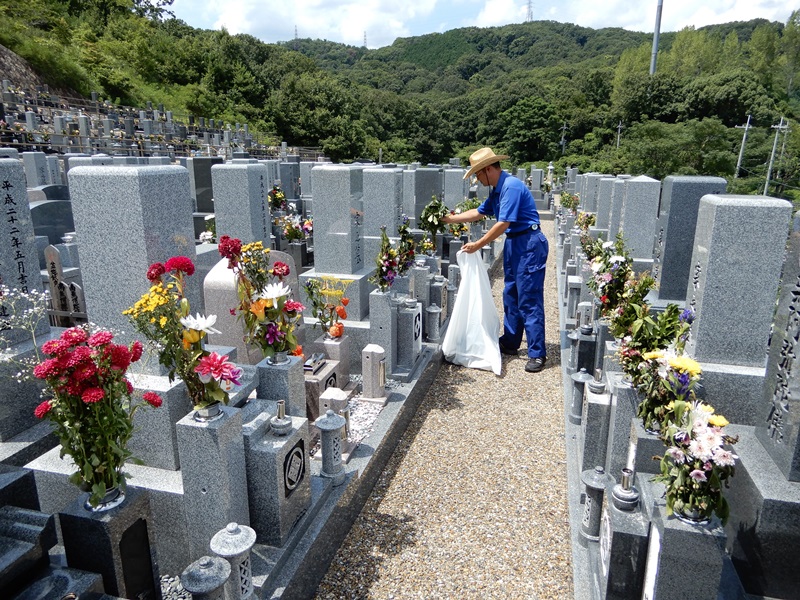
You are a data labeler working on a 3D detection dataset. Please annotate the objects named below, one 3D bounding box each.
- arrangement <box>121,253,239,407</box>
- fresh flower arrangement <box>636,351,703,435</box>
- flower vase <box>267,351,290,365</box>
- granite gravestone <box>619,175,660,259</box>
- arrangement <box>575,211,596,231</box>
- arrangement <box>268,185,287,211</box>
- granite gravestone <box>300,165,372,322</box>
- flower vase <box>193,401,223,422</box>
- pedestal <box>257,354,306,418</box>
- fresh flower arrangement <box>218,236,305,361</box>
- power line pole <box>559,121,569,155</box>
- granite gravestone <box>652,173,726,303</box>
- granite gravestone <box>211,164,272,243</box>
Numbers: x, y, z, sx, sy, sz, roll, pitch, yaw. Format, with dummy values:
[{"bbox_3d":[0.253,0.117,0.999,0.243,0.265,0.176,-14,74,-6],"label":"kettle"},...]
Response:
[{"bbox_3d":[-0.659,0.100,1.699,0.295,0.460,0.328,4,15,14],"label":"arrangement"},{"bbox_3d":[0.877,0.295,1.815,0.199,0.266,0.199,4,15,14],"label":"fresh flower arrangement"},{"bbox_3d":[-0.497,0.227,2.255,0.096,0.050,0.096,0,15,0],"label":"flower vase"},{"bbox_3d":[2.304,-0.804,5.358,0.282,0.774,0.277,4,14,15],"label":"granite gravestone"},{"bbox_3d":[2.159,-0.926,6.460,0.239,0.225,0.239,4,15,14],"label":"arrangement"},{"bbox_3d":[-1.988,-1.663,9.000,0.277,0.396,0.277,4,14,15],"label":"arrangement"},{"bbox_3d":[-0.425,-0.424,3.945,0.444,1.040,0.446,4,14,15],"label":"granite gravestone"},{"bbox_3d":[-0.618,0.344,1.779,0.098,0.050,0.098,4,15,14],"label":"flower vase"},{"bbox_3d":[-0.469,0.501,2.241,0.136,0.523,0.136,3,14,15],"label":"pedestal"},{"bbox_3d":[-0.535,-0.002,2.158,0.307,0.465,0.277,4,14,15],"label":"fresh flower arrangement"},{"bbox_3d":[29.625,-27.665,100.347,1.600,8.500,0.350,4,14,16],"label":"power line pole"},{"bbox_3d":[1.760,-0.381,3.396,0.282,0.740,0.277,4,14,15],"label":"granite gravestone"},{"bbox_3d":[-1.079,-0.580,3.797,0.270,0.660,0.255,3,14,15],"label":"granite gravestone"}]

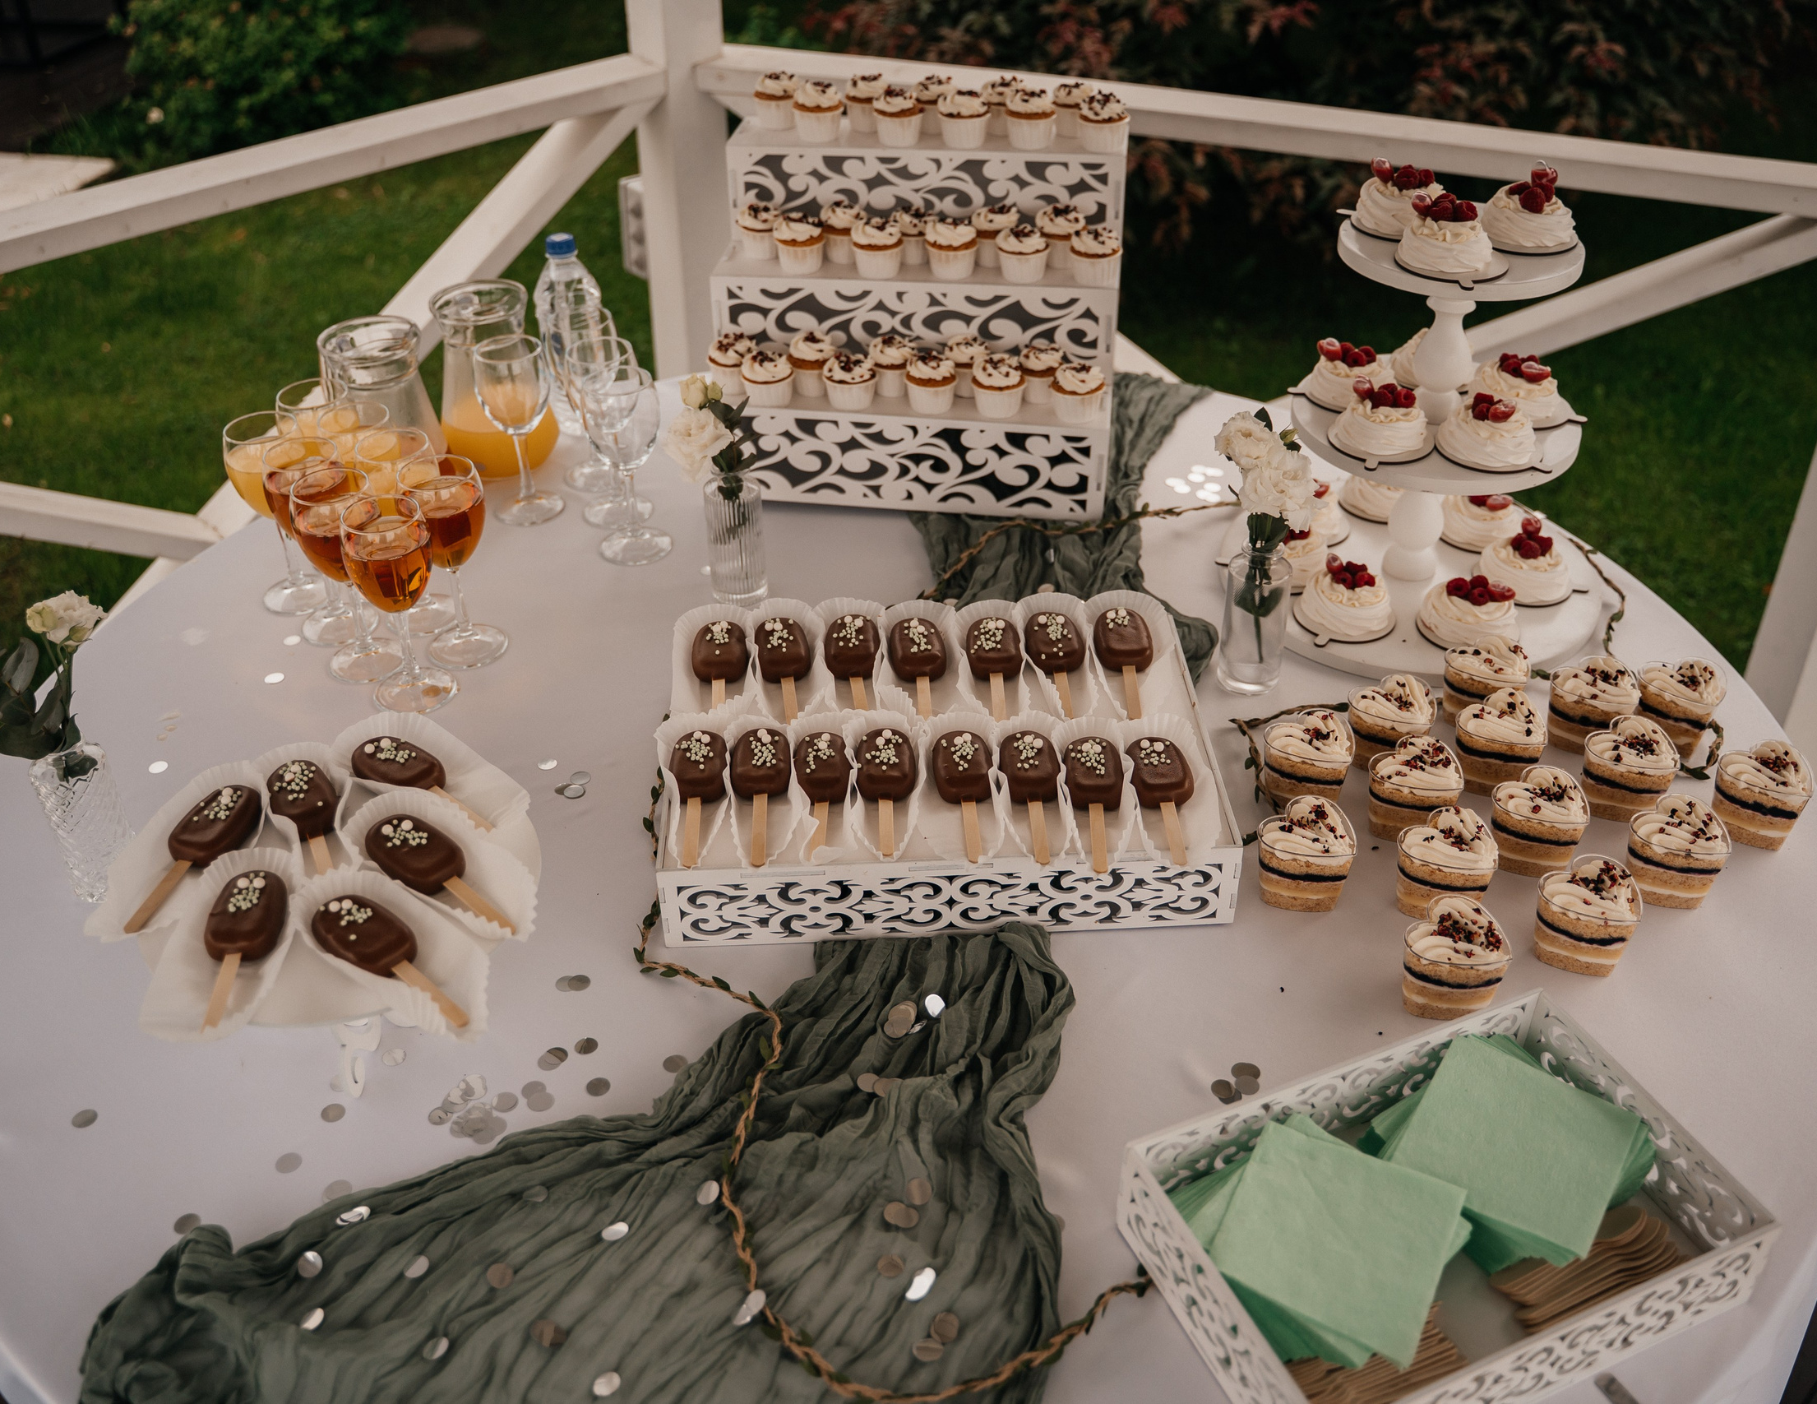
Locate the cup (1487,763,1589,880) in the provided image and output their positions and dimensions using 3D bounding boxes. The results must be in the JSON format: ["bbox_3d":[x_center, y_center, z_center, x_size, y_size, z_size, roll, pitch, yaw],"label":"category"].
[{"bbox_3d":[0.474,0.095,1.219,0.073,0.060,0.069,-24,42,-28],"label":"cup"}]

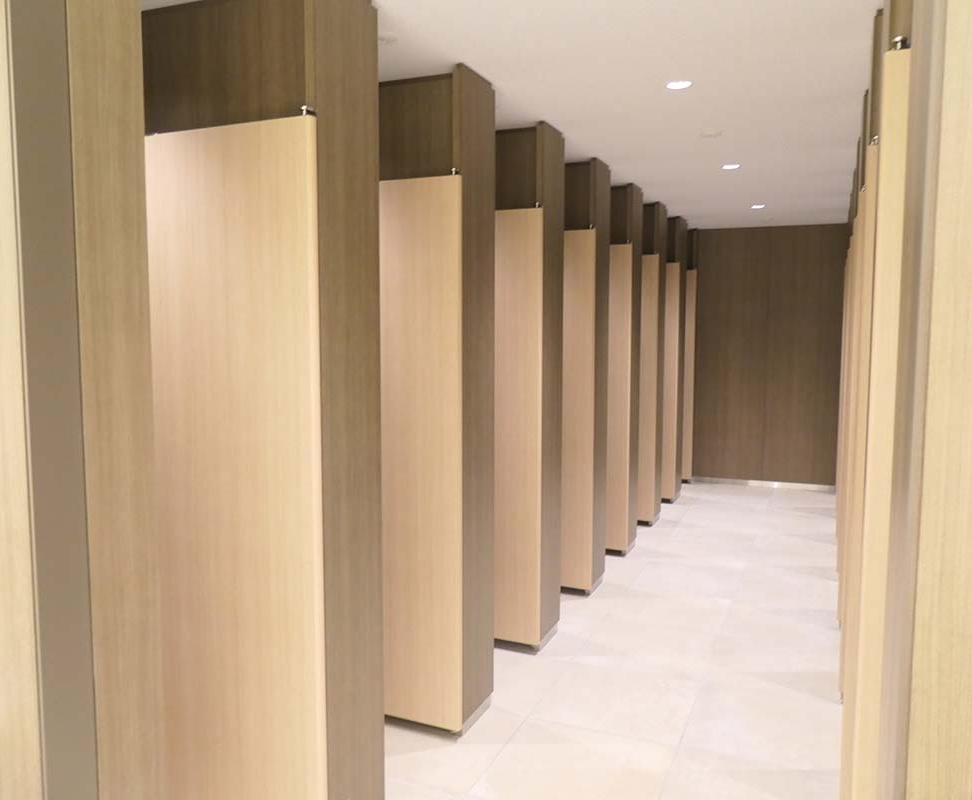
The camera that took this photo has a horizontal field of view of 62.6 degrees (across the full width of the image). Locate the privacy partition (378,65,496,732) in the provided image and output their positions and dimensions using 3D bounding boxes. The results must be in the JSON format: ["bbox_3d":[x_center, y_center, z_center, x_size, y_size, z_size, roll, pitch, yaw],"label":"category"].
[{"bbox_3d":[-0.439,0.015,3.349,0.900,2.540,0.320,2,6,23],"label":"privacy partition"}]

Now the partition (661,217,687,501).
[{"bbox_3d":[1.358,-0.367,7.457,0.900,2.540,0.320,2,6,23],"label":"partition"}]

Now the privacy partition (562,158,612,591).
[{"bbox_3d":[0.280,-0.138,4.992,0.900,2.540,0.320,2,6,23],"label":"privacy partition"}]

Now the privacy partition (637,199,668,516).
[{"bbox_3d":[0.999,-0.291,6.635,0.900,2.540,0.320,2,6,23],"label":"privacy partition"}]

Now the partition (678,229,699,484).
[{"bbox_3d":[1.691,-0.439,8.219,0.900,2.540,0.150,2,6,23],"label":"partition"}]

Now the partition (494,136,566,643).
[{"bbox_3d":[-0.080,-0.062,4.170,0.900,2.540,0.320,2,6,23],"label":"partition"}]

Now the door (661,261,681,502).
[{"bbox_3d":[1.428,-0.163,7.264,0.600,2.120,0.045,2,6,23],"label":"door"}]

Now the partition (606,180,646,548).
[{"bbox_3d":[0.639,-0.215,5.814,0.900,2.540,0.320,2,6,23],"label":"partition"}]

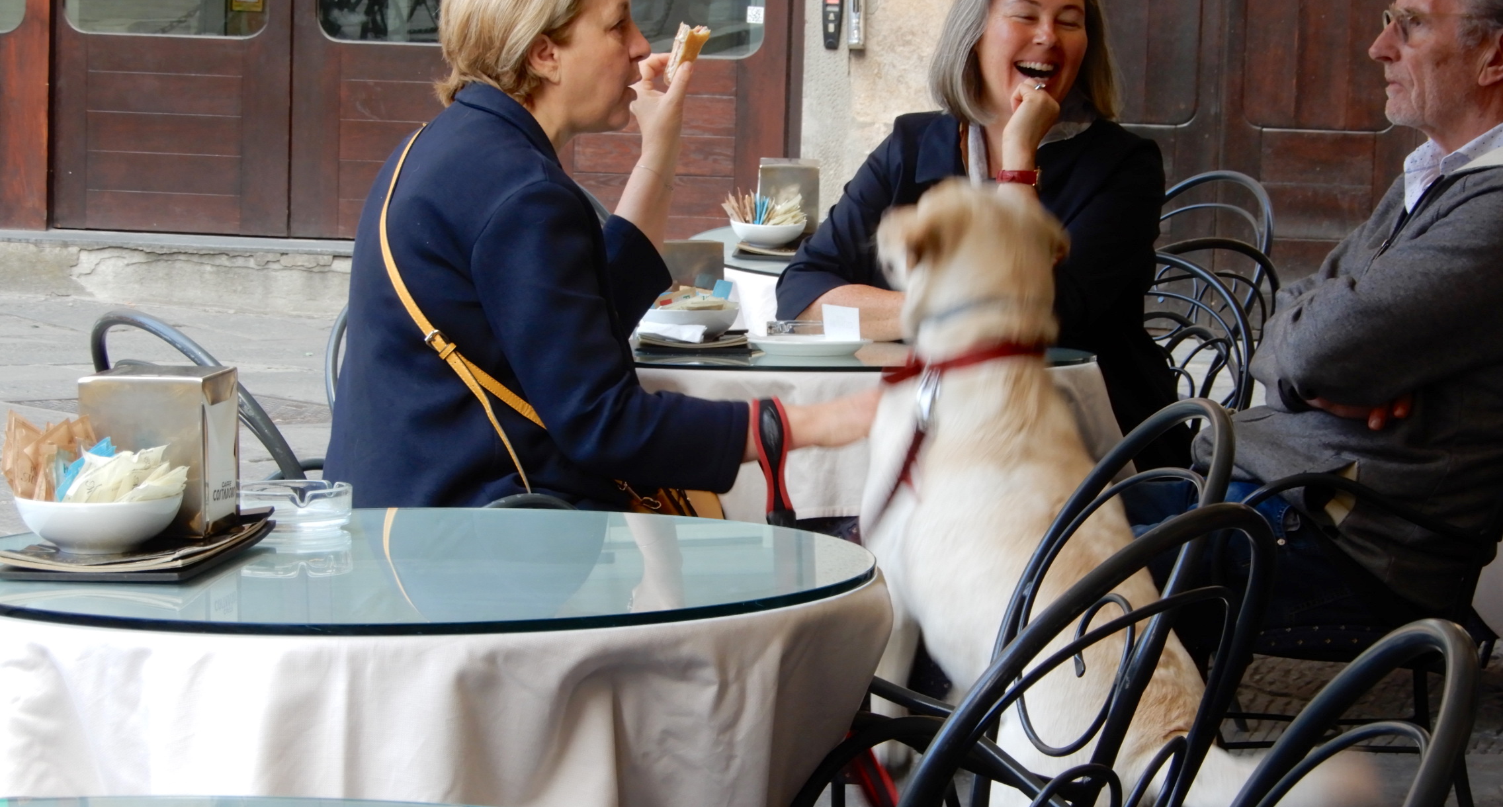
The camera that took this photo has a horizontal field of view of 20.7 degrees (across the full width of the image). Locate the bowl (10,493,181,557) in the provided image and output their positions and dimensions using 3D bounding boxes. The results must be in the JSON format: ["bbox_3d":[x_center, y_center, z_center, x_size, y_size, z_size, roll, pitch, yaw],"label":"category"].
[{"bbox_3d":[-0.460,0.084,2.910,0.120,0.041,0.120,0,5,0],"label":"bowl"}]

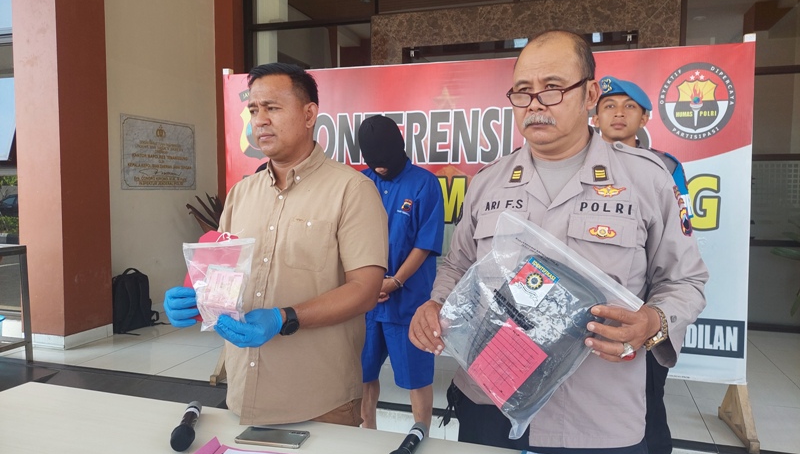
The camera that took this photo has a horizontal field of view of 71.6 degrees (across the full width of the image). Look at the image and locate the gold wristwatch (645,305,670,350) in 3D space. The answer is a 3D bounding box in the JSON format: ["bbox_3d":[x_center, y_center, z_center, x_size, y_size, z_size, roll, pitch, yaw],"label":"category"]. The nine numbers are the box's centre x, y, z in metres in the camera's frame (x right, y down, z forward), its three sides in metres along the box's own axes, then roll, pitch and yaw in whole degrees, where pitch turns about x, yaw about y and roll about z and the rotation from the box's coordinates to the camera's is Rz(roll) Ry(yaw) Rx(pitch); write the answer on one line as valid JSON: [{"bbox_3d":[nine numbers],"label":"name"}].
[{"bbox_3d":[0.495,0.194,1.070,0.068,0.065,0.038,-32,0,36],"label":"gold wristwatch"}]

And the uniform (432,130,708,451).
[{"bbox_3d":[0.383,0.124,1.240,0.560,0.690,0.370,2,4,27],"label":"uniform"}]

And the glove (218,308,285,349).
[{"bbox_3d":[-0.334,0.223,1.230,0.155,0.090,0.090,-8,7,-33],"label":"glove"}]

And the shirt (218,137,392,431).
[{"bbox_3d":[-0.255,0.140,1.480,0.470,0.715,0.300,2,4,26],"label":"shirt"}]

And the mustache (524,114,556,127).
[{"bbox_3d":[0.296,-0.225,1.170,0.075,0.030,0.028,3,5,38],"label":"mustache"}]

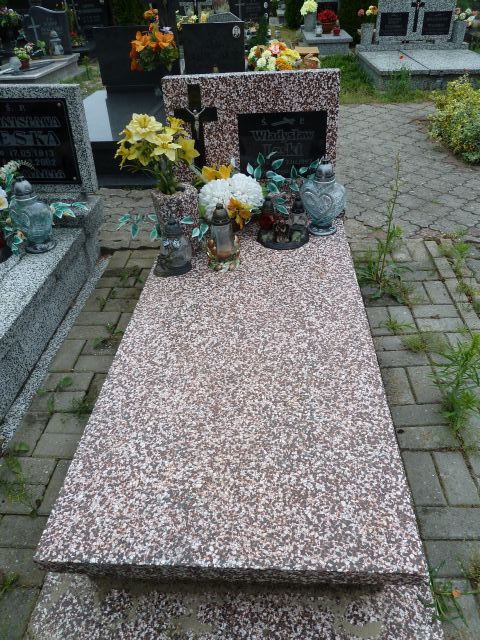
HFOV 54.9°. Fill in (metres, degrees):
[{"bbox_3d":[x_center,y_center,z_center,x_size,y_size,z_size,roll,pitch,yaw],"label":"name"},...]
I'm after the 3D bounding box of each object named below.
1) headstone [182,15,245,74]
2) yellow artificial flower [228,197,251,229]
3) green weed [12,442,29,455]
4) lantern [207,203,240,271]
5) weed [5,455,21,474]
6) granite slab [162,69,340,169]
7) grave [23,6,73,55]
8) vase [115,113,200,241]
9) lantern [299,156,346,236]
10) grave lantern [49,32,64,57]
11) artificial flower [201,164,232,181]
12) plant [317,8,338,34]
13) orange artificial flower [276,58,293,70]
[{"bbox_3d":[-0.217,-2.430,4.222,0.544,0.483,0.090,1,38,5],"label":"headstone"},{"bbox_3d":[-0.006,-0.420,1.818,0.091,0.129,0.080,1,38,5],"label":"yellow artificial flower"},{"bbox_3d":[-0.753,0.436,1.583,0.053,0.030,0.042,-28,45,-29],"label":"green weed"},{"bbox_3d":[-0.070,-0.345,1.827,0.136,0.251,0.136,1,38,5],"label":"lantern"},{"bbox_3d":[-0.766,0.471,1.537,0.052,0.050,0.055,1,38,5],"label":"weed"},{"bbox_3d":[0.061,-0.865,2.209,0.775,0.566,0.075,0,38,5],"label":"granite slab"},{"bbox_3d":[-2.645,-4.002,6.402,0.581,0.580,0.100,1,38,5],"label":"grave"},{"bbox_3d":[-0.312,-0.549,1.859,0.312,0.552,0.260,1,38,5],"label":"vase"},{"bbox_3d":[0.376,-0.558,2.055,0.195,0.339,0.160,13,41,20],"label":"lantern"},{"bbox_3d":[-2.581,-3.858,6.446,0.188,0.297,0.188,1,38,5],"label":"grave lantern"},{"bbox_3d":[-0.096,-0.603,1.899,0.128,0.079,0.110,1,38,5],"label":"artificial flower"},{"bbox_3d":[1.372,-4.646,7.198,0.300,0.330,0.300,0,38,5],"label":"plant"},{"bbox_3d":[0.433,-2.488,4.500,0.140,0.110,0.100,0,38,5],"label":"orange artificial flower"}]

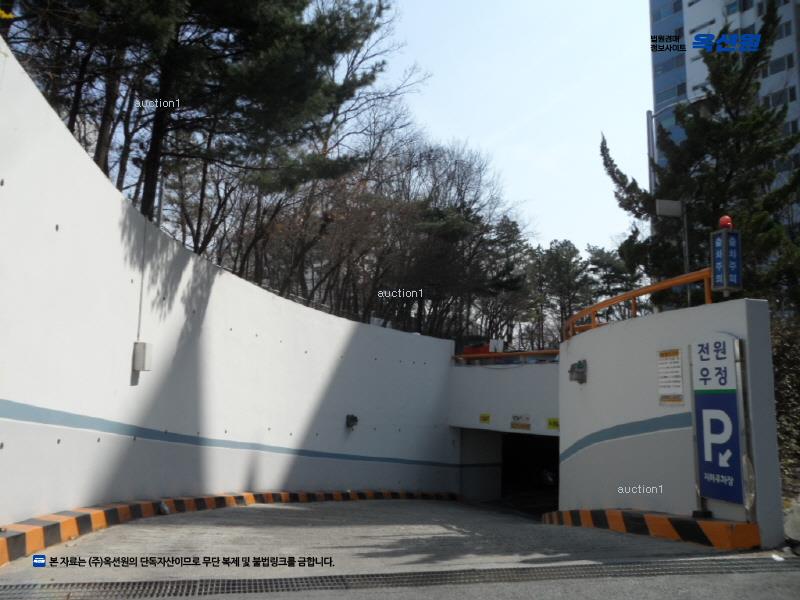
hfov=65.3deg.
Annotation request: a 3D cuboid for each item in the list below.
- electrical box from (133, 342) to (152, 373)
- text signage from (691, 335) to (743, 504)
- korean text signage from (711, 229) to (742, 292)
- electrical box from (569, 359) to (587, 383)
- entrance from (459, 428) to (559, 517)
[{"bbox_3d":[-3.806,0.846,9.260,0.170,0.430,0.270,0,-7,2],"label":"electrical box"},{"bbox_3d":[3.204,1.198,6.307,0.090,1.620,0.460,4,-8,-28],"label":"text signage"},{"bbox_3d":[3.400,-0.408,6.498,0.190,0.600,0.190,2,-7,-14],"label":"korean text signage"},{"bbox_3d":[2.977,1.188,10.437,0.220,0.370,0.320,1,-7,0],"label":"electrical box"},{"bbox_3d":[3.510,5.097,18.331,1.000,2.400,4.200,7,-9,-42],"label":"entrance"}]

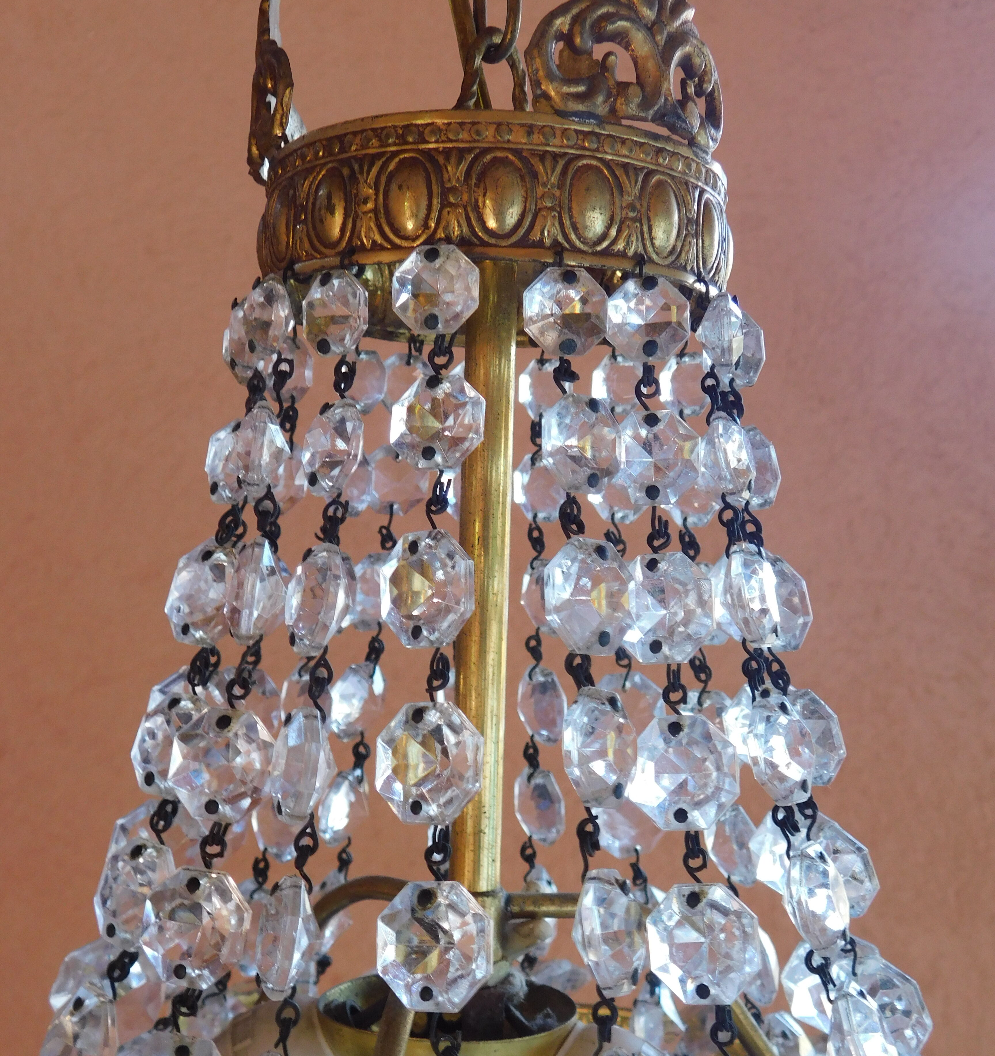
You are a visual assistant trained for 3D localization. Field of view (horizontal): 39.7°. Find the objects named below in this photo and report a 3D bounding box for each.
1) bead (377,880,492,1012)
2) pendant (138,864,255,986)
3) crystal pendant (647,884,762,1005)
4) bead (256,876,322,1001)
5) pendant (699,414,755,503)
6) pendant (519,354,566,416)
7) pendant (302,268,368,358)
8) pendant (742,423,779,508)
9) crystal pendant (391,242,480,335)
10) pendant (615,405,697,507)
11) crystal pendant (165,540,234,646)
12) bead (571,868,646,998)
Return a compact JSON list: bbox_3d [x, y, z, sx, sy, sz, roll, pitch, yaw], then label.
[{"bbox_3d":[-0.009,0.062,0.203,0.018,0.018,0.010,-7,-15,24],"label":"bead"},{"bbox_3d":[-0.048,0.064,0.220,0.018,0.018,0.010,4,-11,15],"label":"pendant"},{"bbox_3d":[0.032,0.065,0.216,0.018,0.018,0.010,-10,-13,26],"label":"crystal pendant"},{"bbox_3d":[-0.032,0.063,0.212,0.010,0.018,0.018,8,-13,-9],"label":"bead"},{"bbox_3d":[0.041,-0.012,0.246,0.008,0.015,0.015,-12,-6,22],"label":"pendant"},{"bbox_3d":[0.012,-0.033,0.326,0.015,0.015,0.007,2,6,24],"label":"pendant"},{"bbox_3d":[-0.027,-0.036,0.230,0.015,0.015,0.008,-1,-6,43],"label":"pendant"},{"bbox_3d":[0.046,-0.011,0.256,0.007,0.015,0.015,-4,-4,-41],"label":"pendant"},{"bbox_3d":[-0.010,-0.040,0.230,0.015,0.015,0.007,3,10,13],"label":"crystal pendant"},{"bbox_3d":[0.026,-0.011,0.225,0.015,0.015,0.007,-3,-7,19],"label":"pendant"},{"bbox_3d":[-0.053,0.012,0.248,0.018,0.018,0.009,9,-5,27],"label":"crystal pendant"},{"bbox_3d":[0.017,0.061,0.207,0.009,0.019,0.018,-8,-13,25],"label":"bead"}]

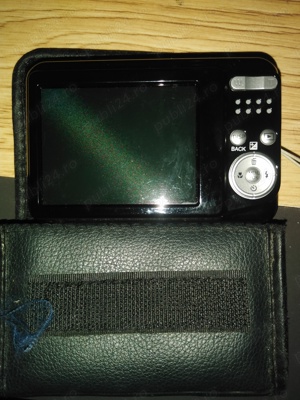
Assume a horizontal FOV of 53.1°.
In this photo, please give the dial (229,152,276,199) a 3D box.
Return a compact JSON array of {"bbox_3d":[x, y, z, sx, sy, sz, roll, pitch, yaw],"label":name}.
[{"bbox_3d":[0.037,-0.009,0.107,0.017,0.003,0.017,-1,88,0],"label":"dial"}]

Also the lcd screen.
[{"bbox_3d":[-0.011,-0.019,0.107,0.056,0.003,0.043,-1,88,0],"label":"lcd screen"}]

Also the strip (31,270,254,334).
[{"bbox_3d":[-0.004,0.037,0.108,0.080,0.002,0.022,-1,88,0],"label":"strip"}]

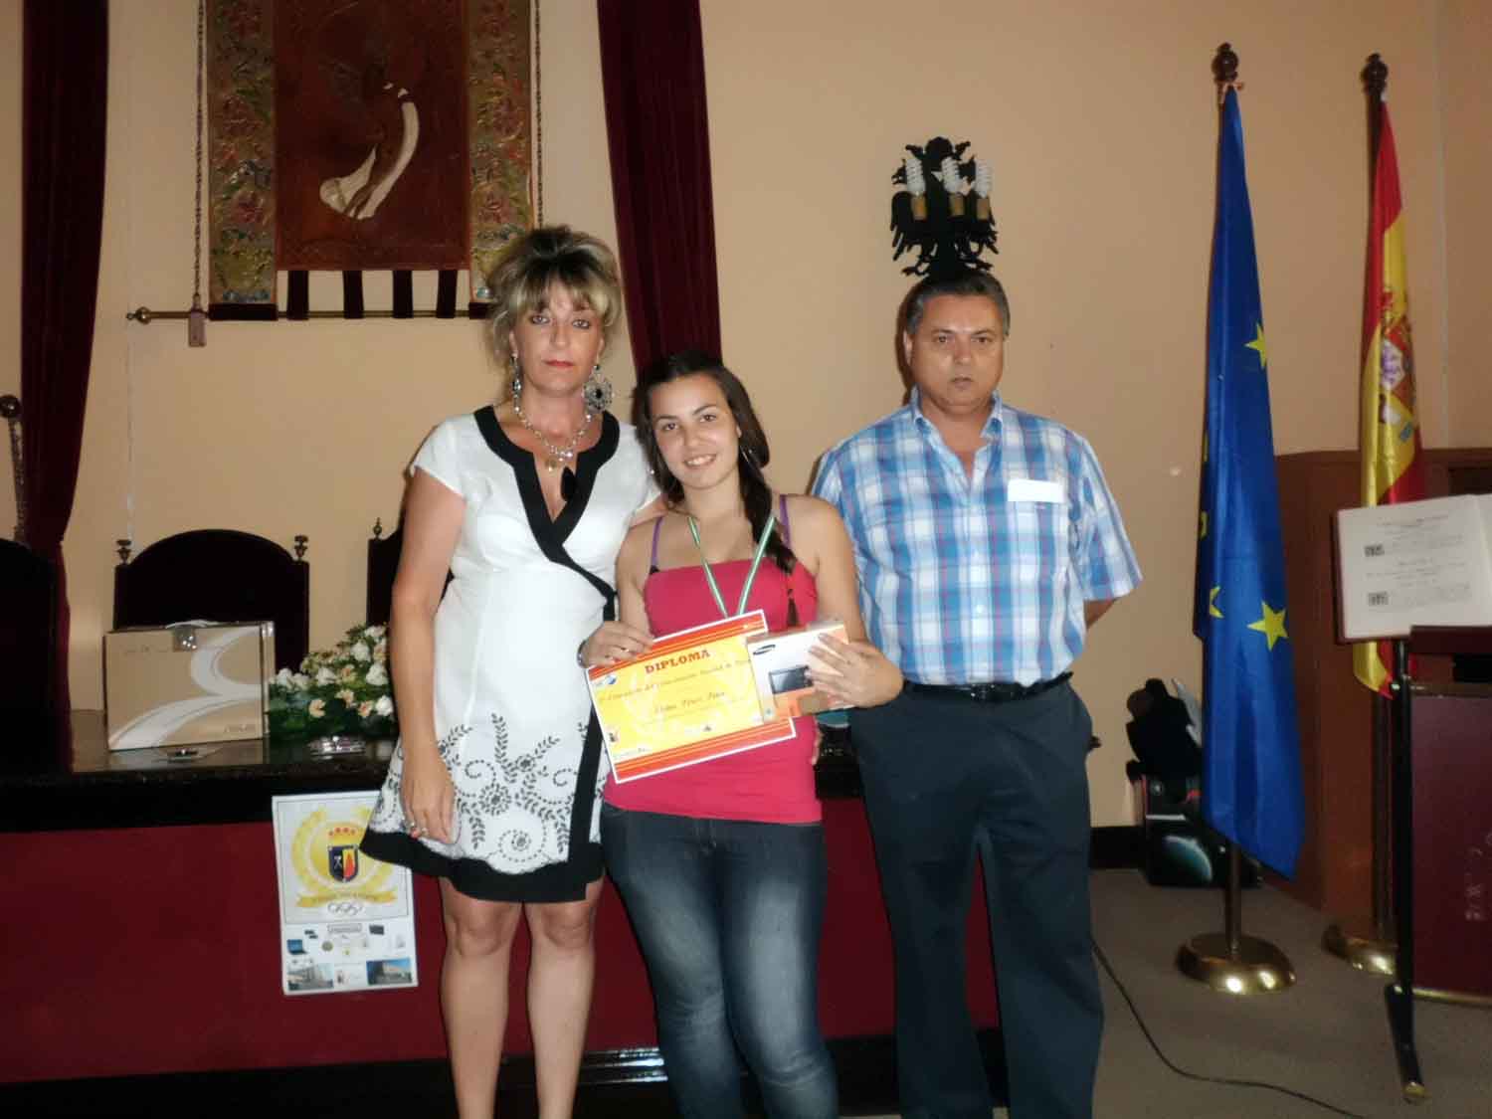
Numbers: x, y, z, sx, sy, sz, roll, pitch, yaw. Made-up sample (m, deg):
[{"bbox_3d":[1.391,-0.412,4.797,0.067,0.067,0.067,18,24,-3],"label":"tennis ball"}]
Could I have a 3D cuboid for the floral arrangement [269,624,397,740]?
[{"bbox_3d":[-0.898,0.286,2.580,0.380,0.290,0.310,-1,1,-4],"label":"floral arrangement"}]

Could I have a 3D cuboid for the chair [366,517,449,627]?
[{"bbox_3d":[-0.832,0.506,3.269,0.640,1.354,0.620,-1,1,-4],"label":"chair"}]

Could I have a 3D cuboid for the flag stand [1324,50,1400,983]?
[{"bbox_3d":[1.805,-0.151,3.199,0.340,2.574,0.340,-1,1,-4],"label":"flag stand"}]

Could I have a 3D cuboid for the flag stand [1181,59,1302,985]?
[{"bbox_3d":[1.347,-0.141,3.115,0.340,2.572,0.340,-1,1,-4],"label":"flag stand"}]

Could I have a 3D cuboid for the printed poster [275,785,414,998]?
[{"bbox_3d":[-0.831,0.691,2.330,0.290,0.420,0.008,-3,1,-4],"label":"printed poster"}]

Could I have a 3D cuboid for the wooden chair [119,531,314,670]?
[{"bbox_3d":[-1.651,0.556,3.249,0.620,1.284,0.620,-1,1,-4],"label":"wooden chair"}]

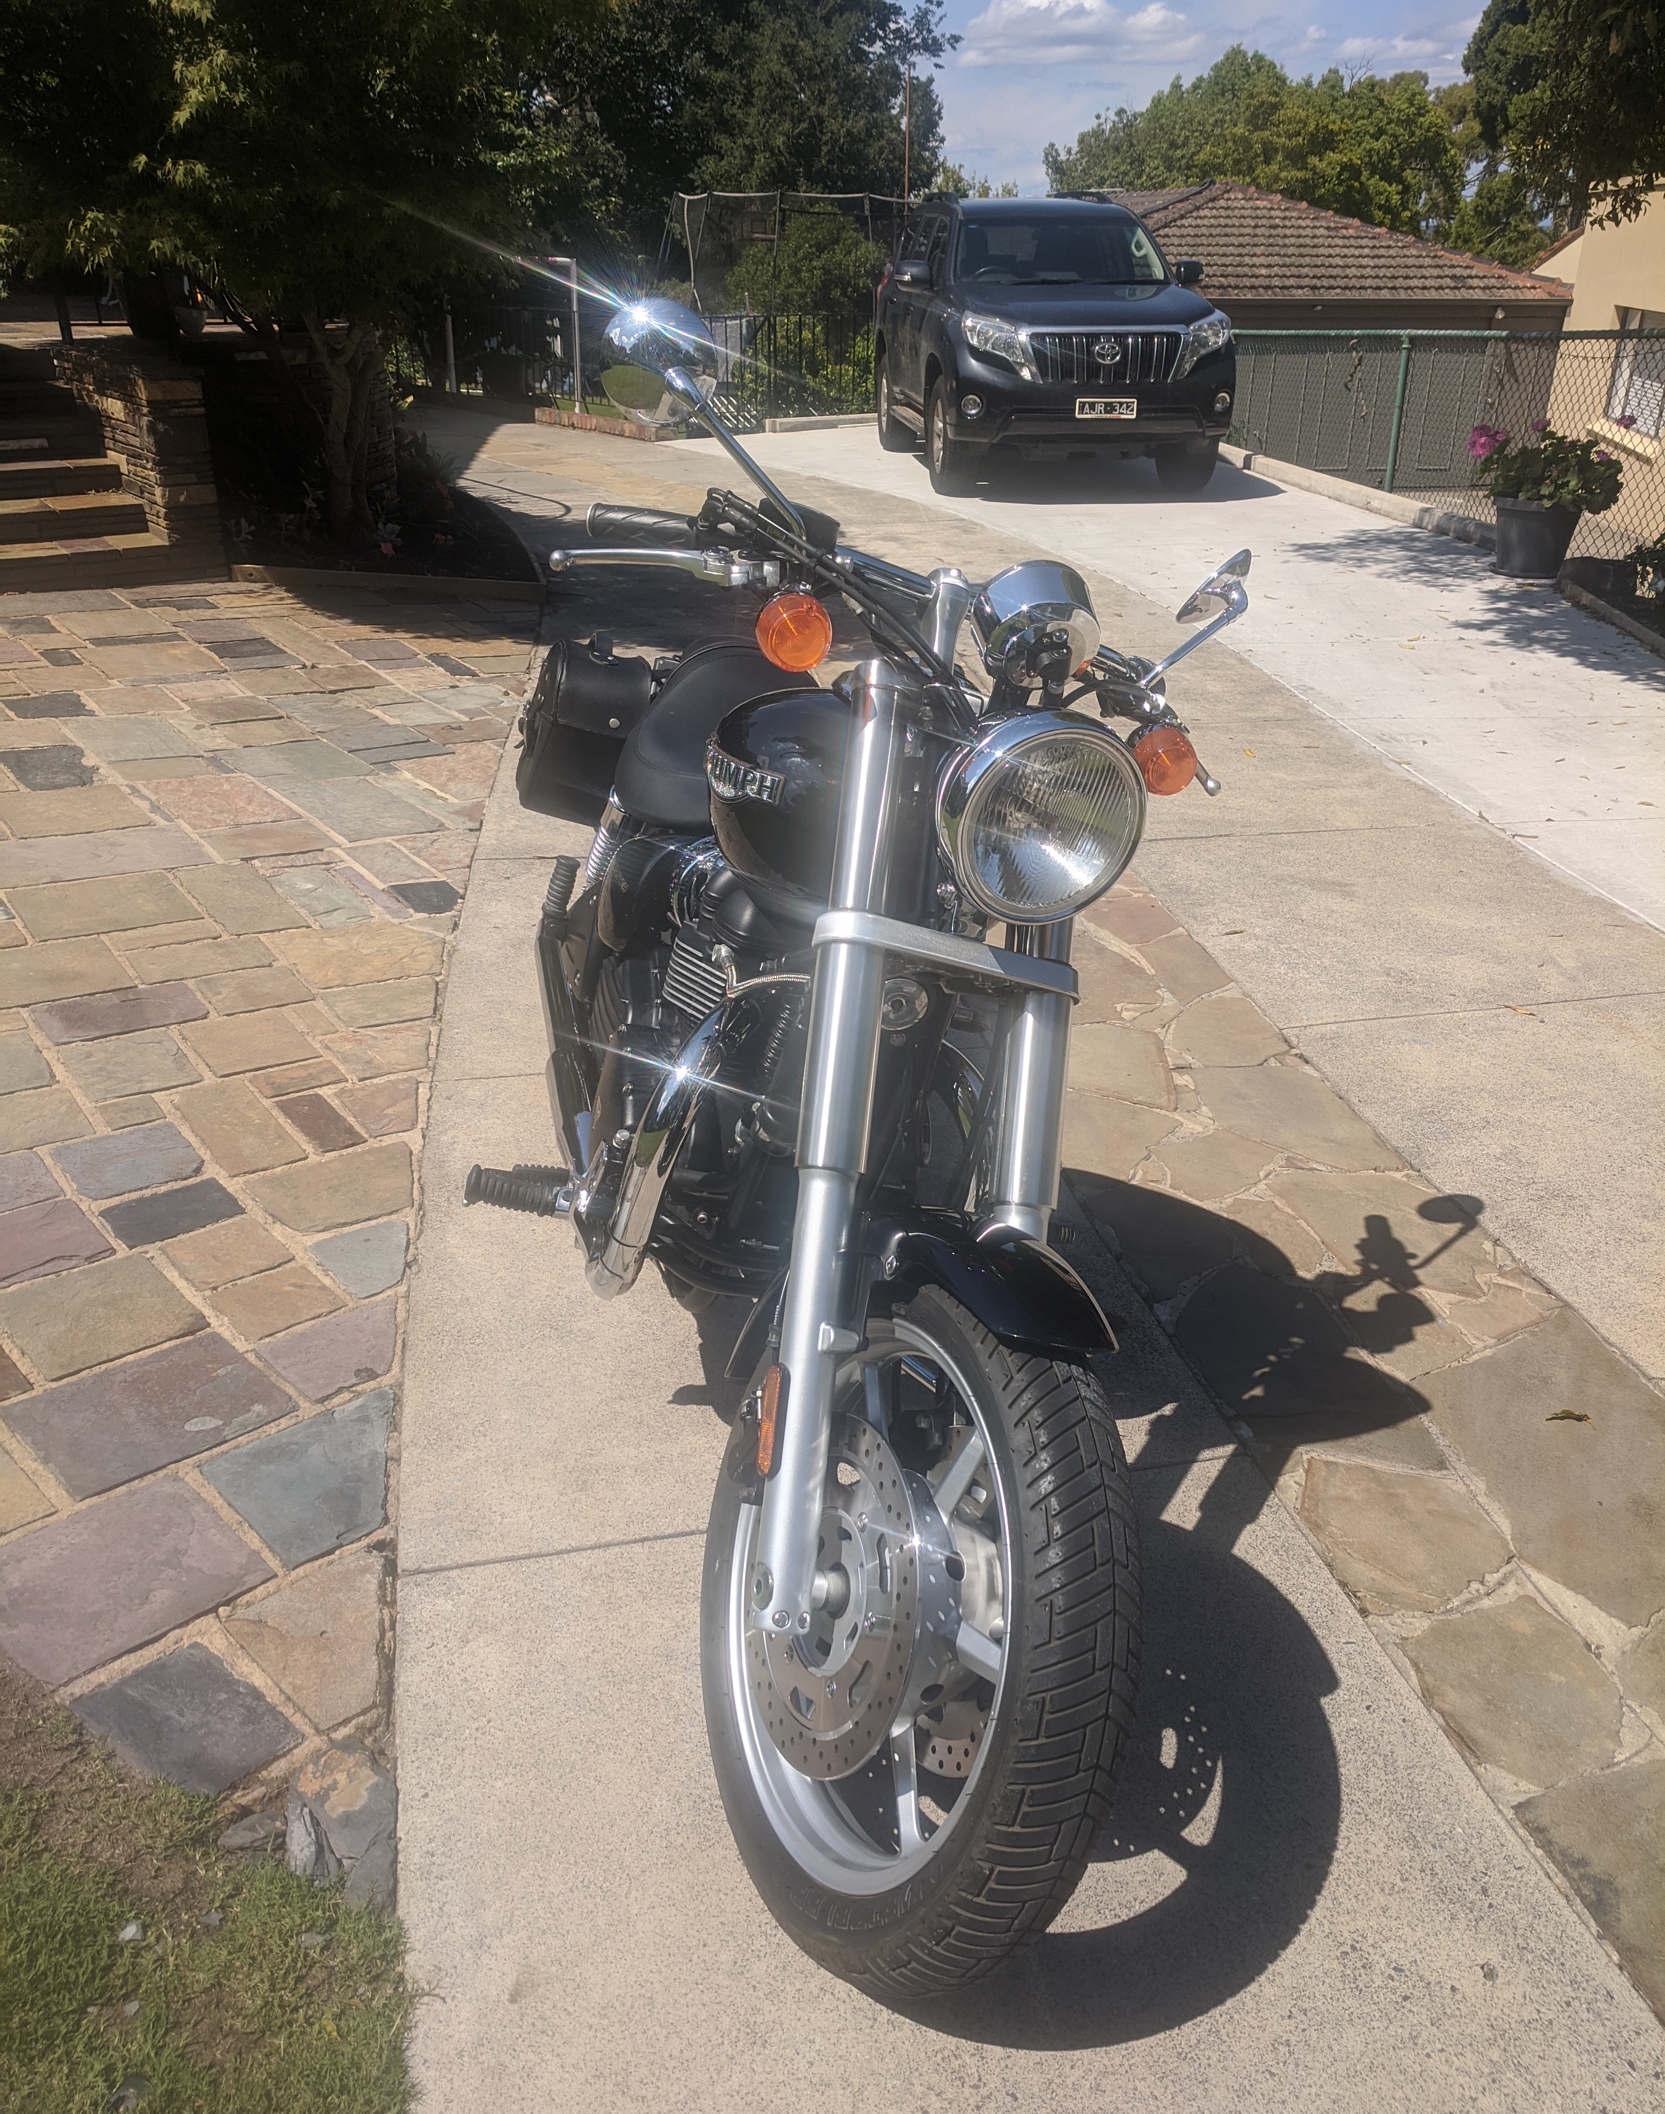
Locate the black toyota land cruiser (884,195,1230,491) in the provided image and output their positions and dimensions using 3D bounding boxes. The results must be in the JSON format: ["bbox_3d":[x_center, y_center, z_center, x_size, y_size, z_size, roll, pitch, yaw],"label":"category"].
[{"bbox_3d":[1.439,-5.234,12.032,1.940,1.880,4.840,-2,26,-5],"label":"black toyota land cruiser"}]

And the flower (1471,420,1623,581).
[{"bbox_3d":[3.606,-2.821,8.426,0.740,0.730,0.680,1,25,0],"label":"flower"}]

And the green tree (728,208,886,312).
[{"bbox_3d":[-0.408,-11.455,24.500,2.400,2.300,2.300,1,25,0],"label":"green tree"}]

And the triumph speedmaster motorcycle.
[{"bbox_3d":[-0.006,-0.190,2.168,0.900,1.340,2.360,3,23,-14],"label":"triumph speedmaster motorcycle"}]

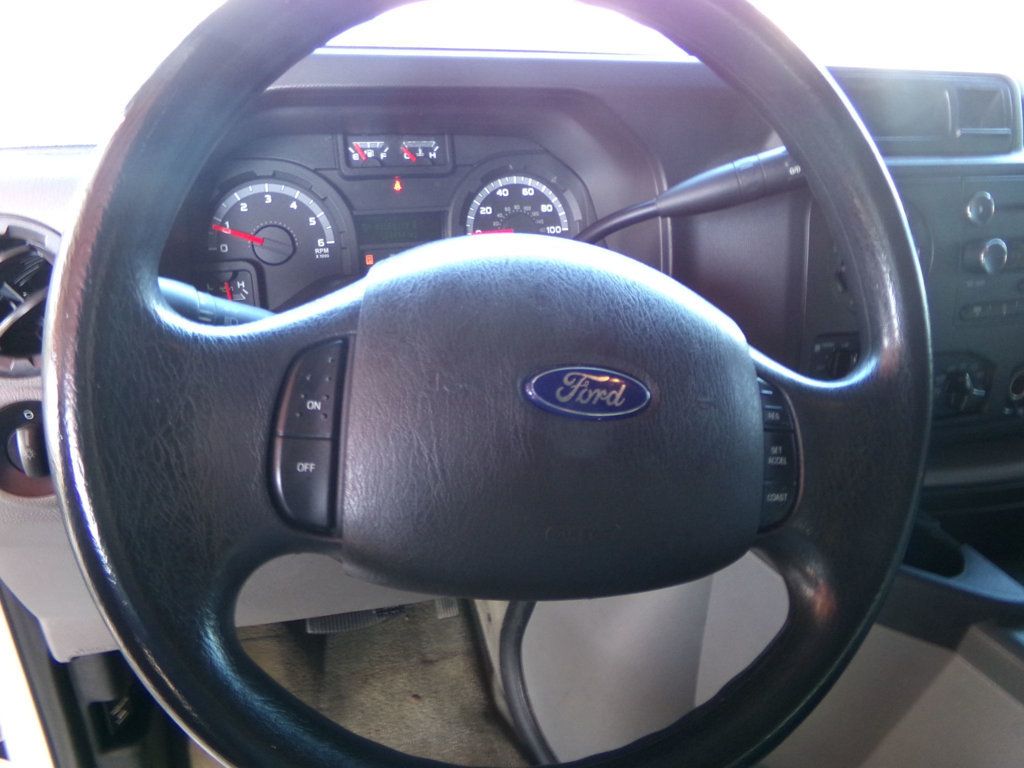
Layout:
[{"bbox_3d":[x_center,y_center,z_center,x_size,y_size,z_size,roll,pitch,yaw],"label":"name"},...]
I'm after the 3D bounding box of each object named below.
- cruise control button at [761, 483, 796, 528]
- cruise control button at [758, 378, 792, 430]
[{"bbox_3d":[0.128,0.058,0.341,0.021,0.023,0.007,3,-1,-14],"label":"cruise control button"},{"bbox_3d":[0.126,0.009,0.340,0.020,0.027,0.007,3,-1,-14],"label":"cruise control button"}]

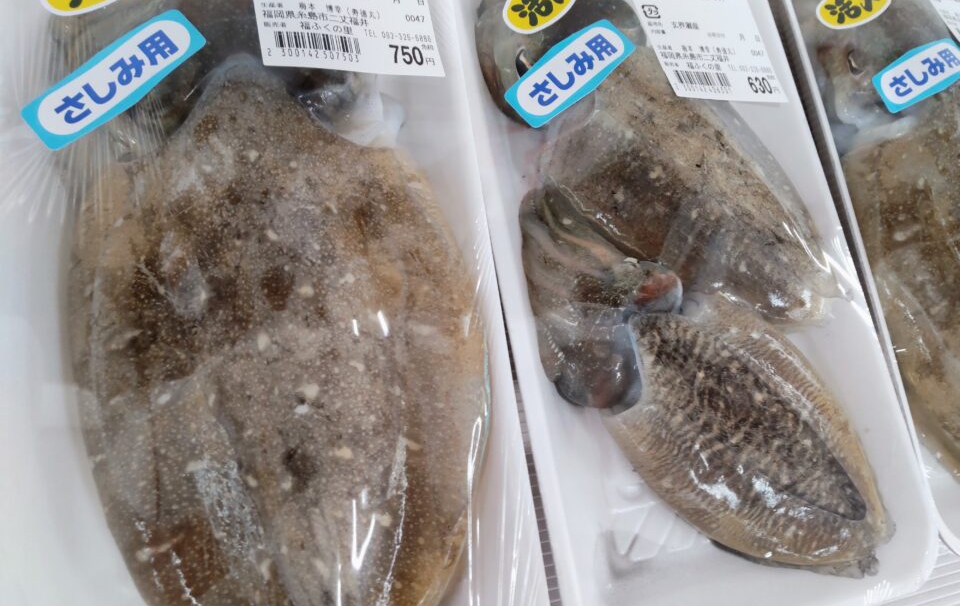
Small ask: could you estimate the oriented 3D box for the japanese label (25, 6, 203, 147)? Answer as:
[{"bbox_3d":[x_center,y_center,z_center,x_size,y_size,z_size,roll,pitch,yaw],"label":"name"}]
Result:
[{"bbox_3d":[-0.100,-0.062,0.184,0.018,0.002,0.053,44,73,-3],"label":"japanese label"}]

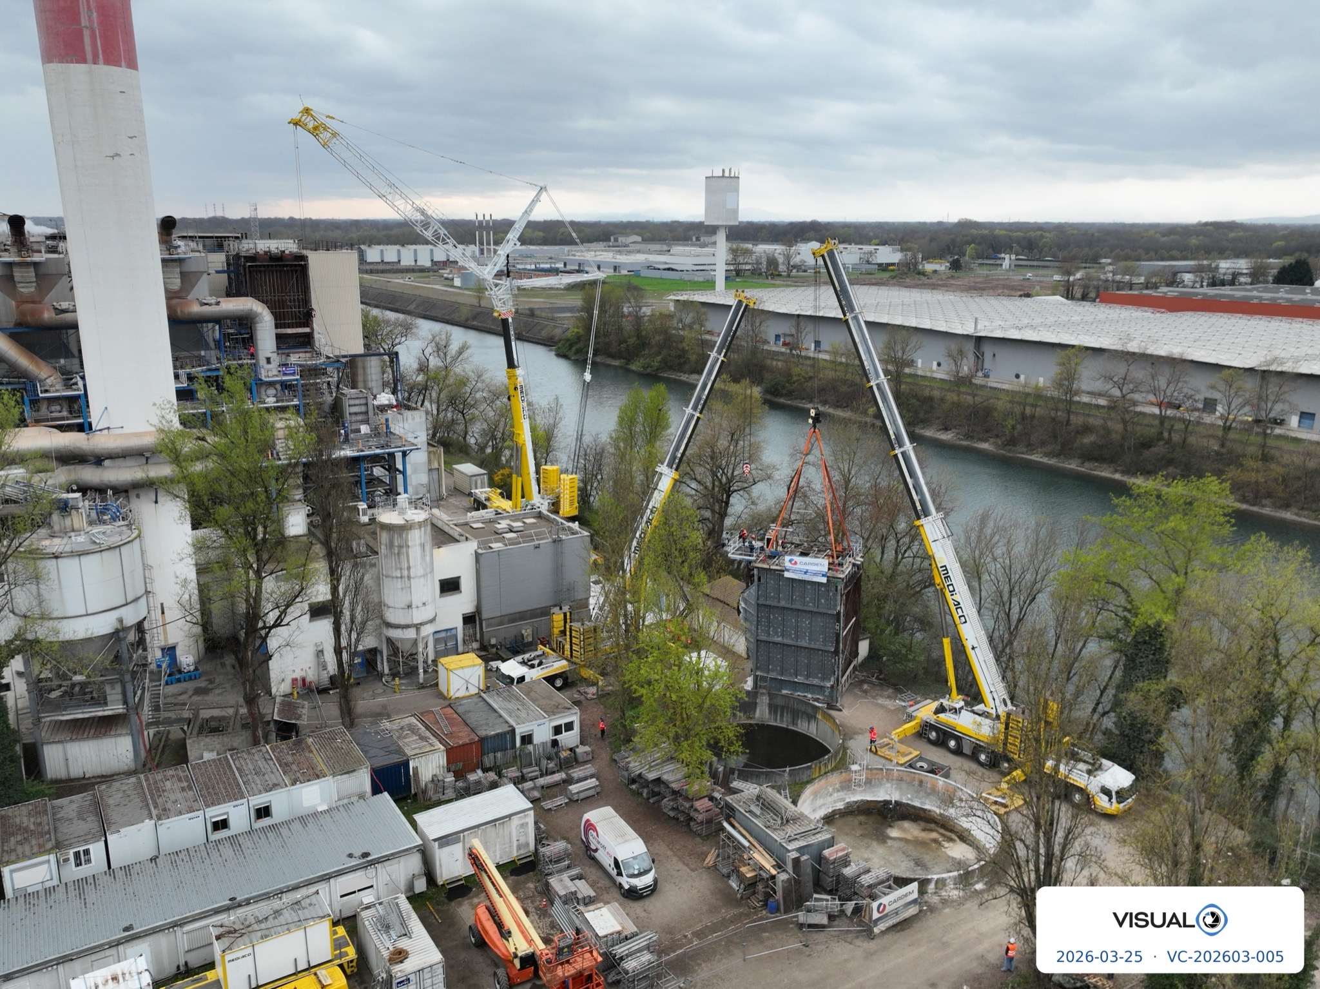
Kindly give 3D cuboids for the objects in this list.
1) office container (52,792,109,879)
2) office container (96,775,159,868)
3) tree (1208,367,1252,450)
[{"bbox_3d":[-35.496,21.033,56.015,2.440,2.620,6.060,-10,19,-33],"label":"office container"},{"bbox_3d":[-33.713,20.672,58.011,2.440,2.600,6.060,-11,19,-33],"label":"office container"},{"bbox_3d":[103.310,-15.509,165.839,8.000,15.300,7.800,0,16,0],"label":"tree"}]

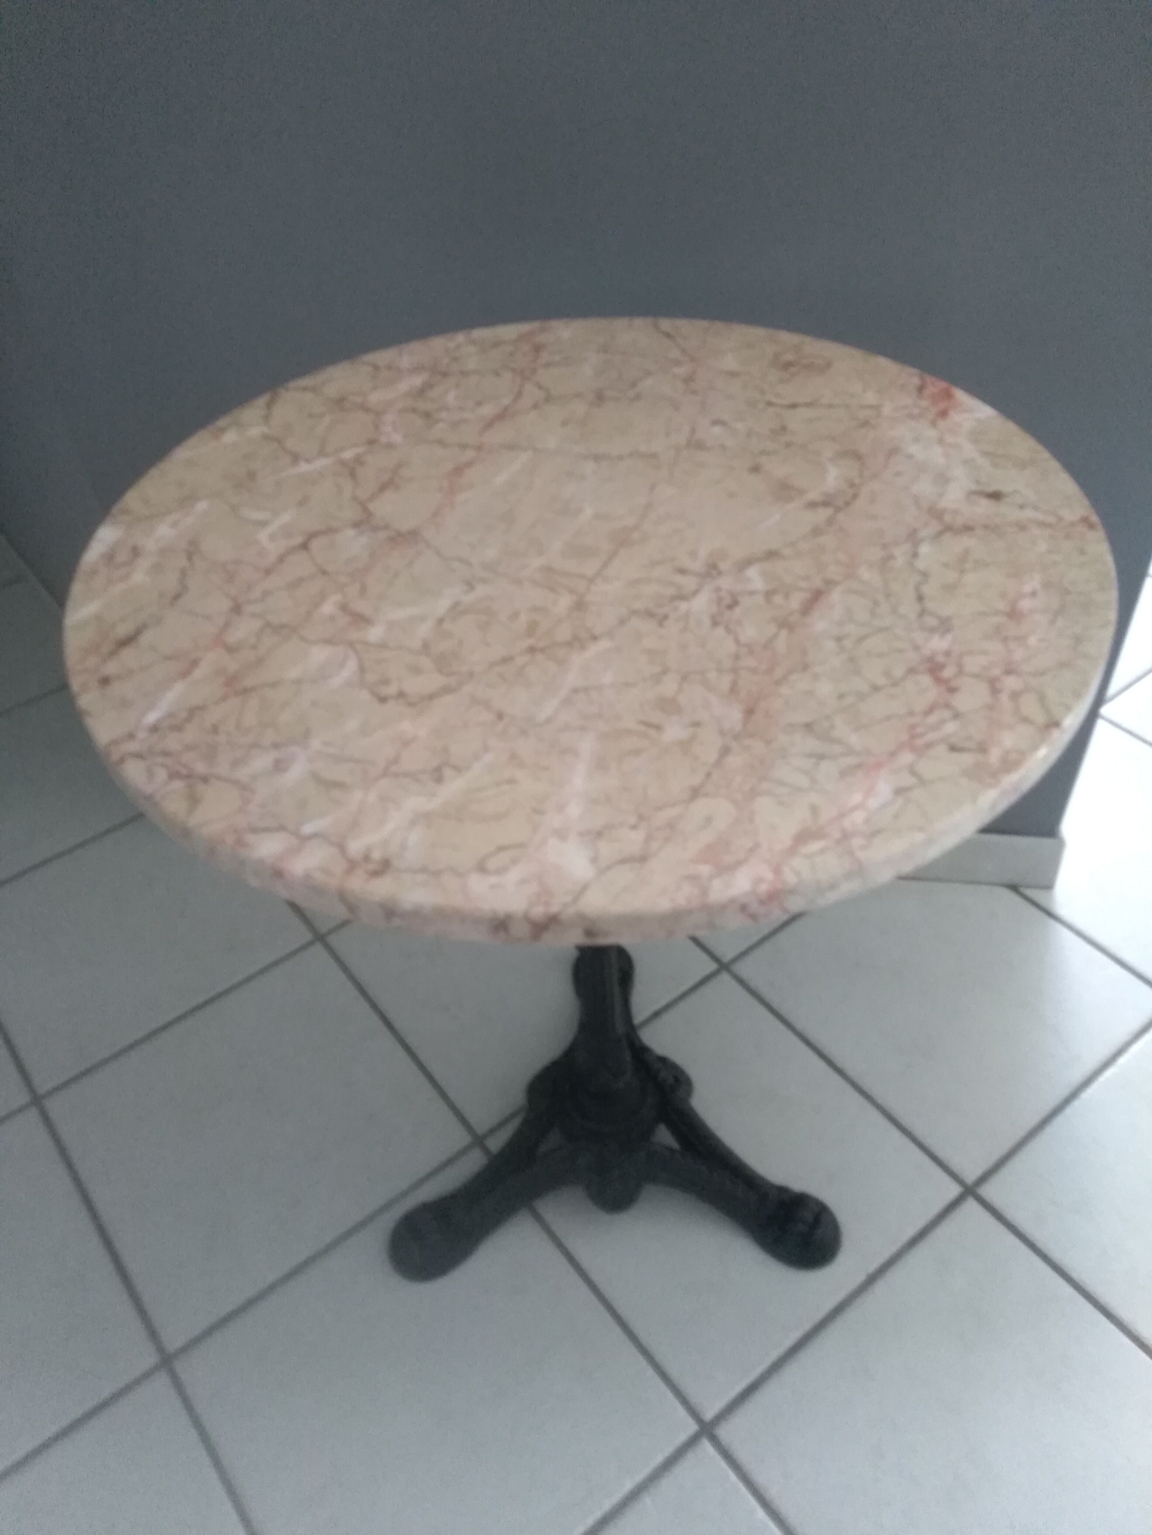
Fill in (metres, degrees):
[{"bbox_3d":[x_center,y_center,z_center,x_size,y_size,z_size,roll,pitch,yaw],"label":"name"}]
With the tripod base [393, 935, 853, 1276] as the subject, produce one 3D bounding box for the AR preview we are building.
[{"bbox_3d":[0.019,0.097,0.967,0.417,0.700,0.375,-2,43,2],"label":"tripod base"}]

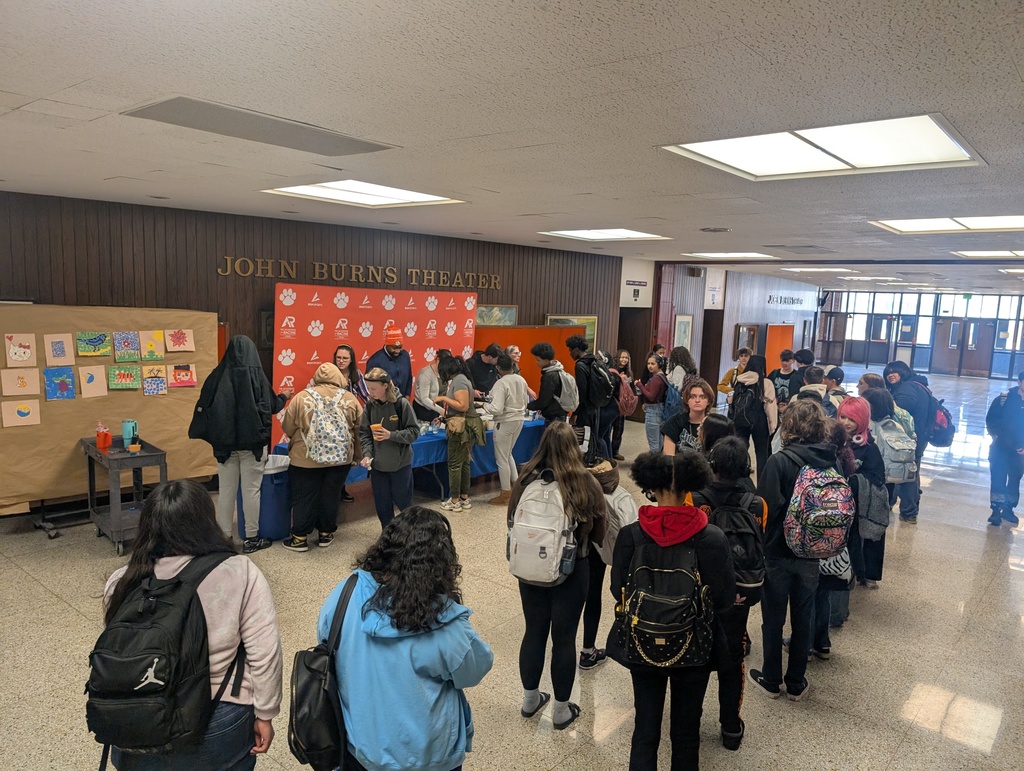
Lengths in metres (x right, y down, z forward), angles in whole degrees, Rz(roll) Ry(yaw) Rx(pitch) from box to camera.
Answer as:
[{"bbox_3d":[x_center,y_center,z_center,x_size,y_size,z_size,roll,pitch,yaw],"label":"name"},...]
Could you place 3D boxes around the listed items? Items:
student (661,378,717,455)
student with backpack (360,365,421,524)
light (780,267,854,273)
[{"bbox_3d":[1.426,0.811,5.650,0.500,1.690,0.330,4,7,12],"label":"student"},{"bbox_3d":[-1.134,0.641,6.580,0.530,1.610,0.420,5,8,20],"label":"student with backpack"},{"bbox_3d":[6.349,-2.374,14.585,1.220,0.070,1.220,8,9,40],"label":"light"}]

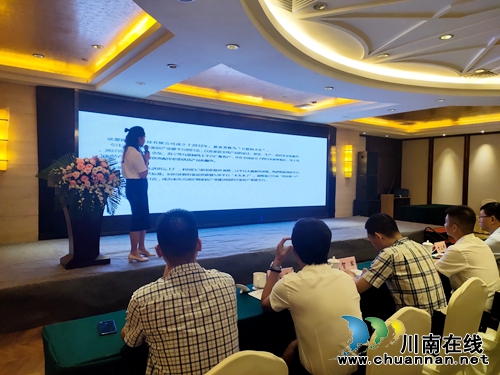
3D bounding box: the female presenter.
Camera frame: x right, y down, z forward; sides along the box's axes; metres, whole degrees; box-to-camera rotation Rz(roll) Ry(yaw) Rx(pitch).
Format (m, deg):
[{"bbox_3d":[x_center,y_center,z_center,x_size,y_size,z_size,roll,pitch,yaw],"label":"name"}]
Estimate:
[{"bbox_3d":[-1.385,0.070,4.140,0.400,1.660,0.470,0,2,-31],"label":"female presenter"}]

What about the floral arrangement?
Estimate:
[{"bbox_3d":[-1.935,-0.010,3.780,0.860,0.690,0.520,0,2,-34],"label":"floral arrangement"}]

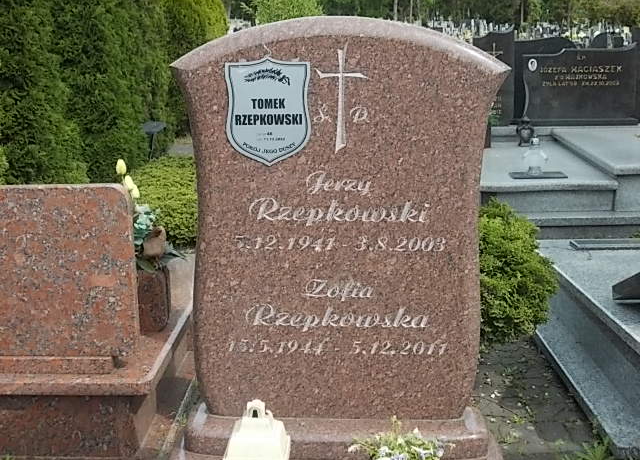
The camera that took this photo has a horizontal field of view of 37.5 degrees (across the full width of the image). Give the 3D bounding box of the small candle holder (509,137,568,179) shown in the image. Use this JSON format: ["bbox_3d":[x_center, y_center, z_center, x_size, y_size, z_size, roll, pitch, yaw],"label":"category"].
[{"bbox_3d":[1.367,-0.459,5.900,0.325,0.250,0.200,0,12,1],"label":"small candle holder"}]

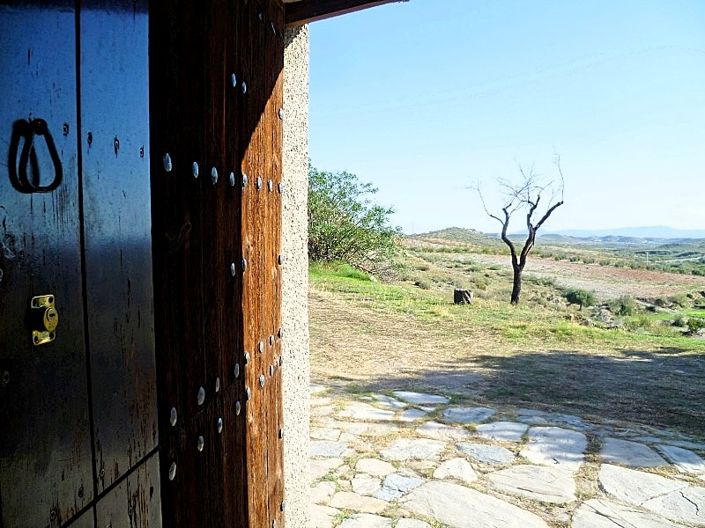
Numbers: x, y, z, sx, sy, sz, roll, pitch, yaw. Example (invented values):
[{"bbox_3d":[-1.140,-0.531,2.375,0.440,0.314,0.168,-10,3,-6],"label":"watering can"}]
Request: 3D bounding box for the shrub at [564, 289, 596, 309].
[{"bbox_3d":[7.400,1.136,18.500,1.007,0.682,0.935,0,3,0],"label":"shrub"}]

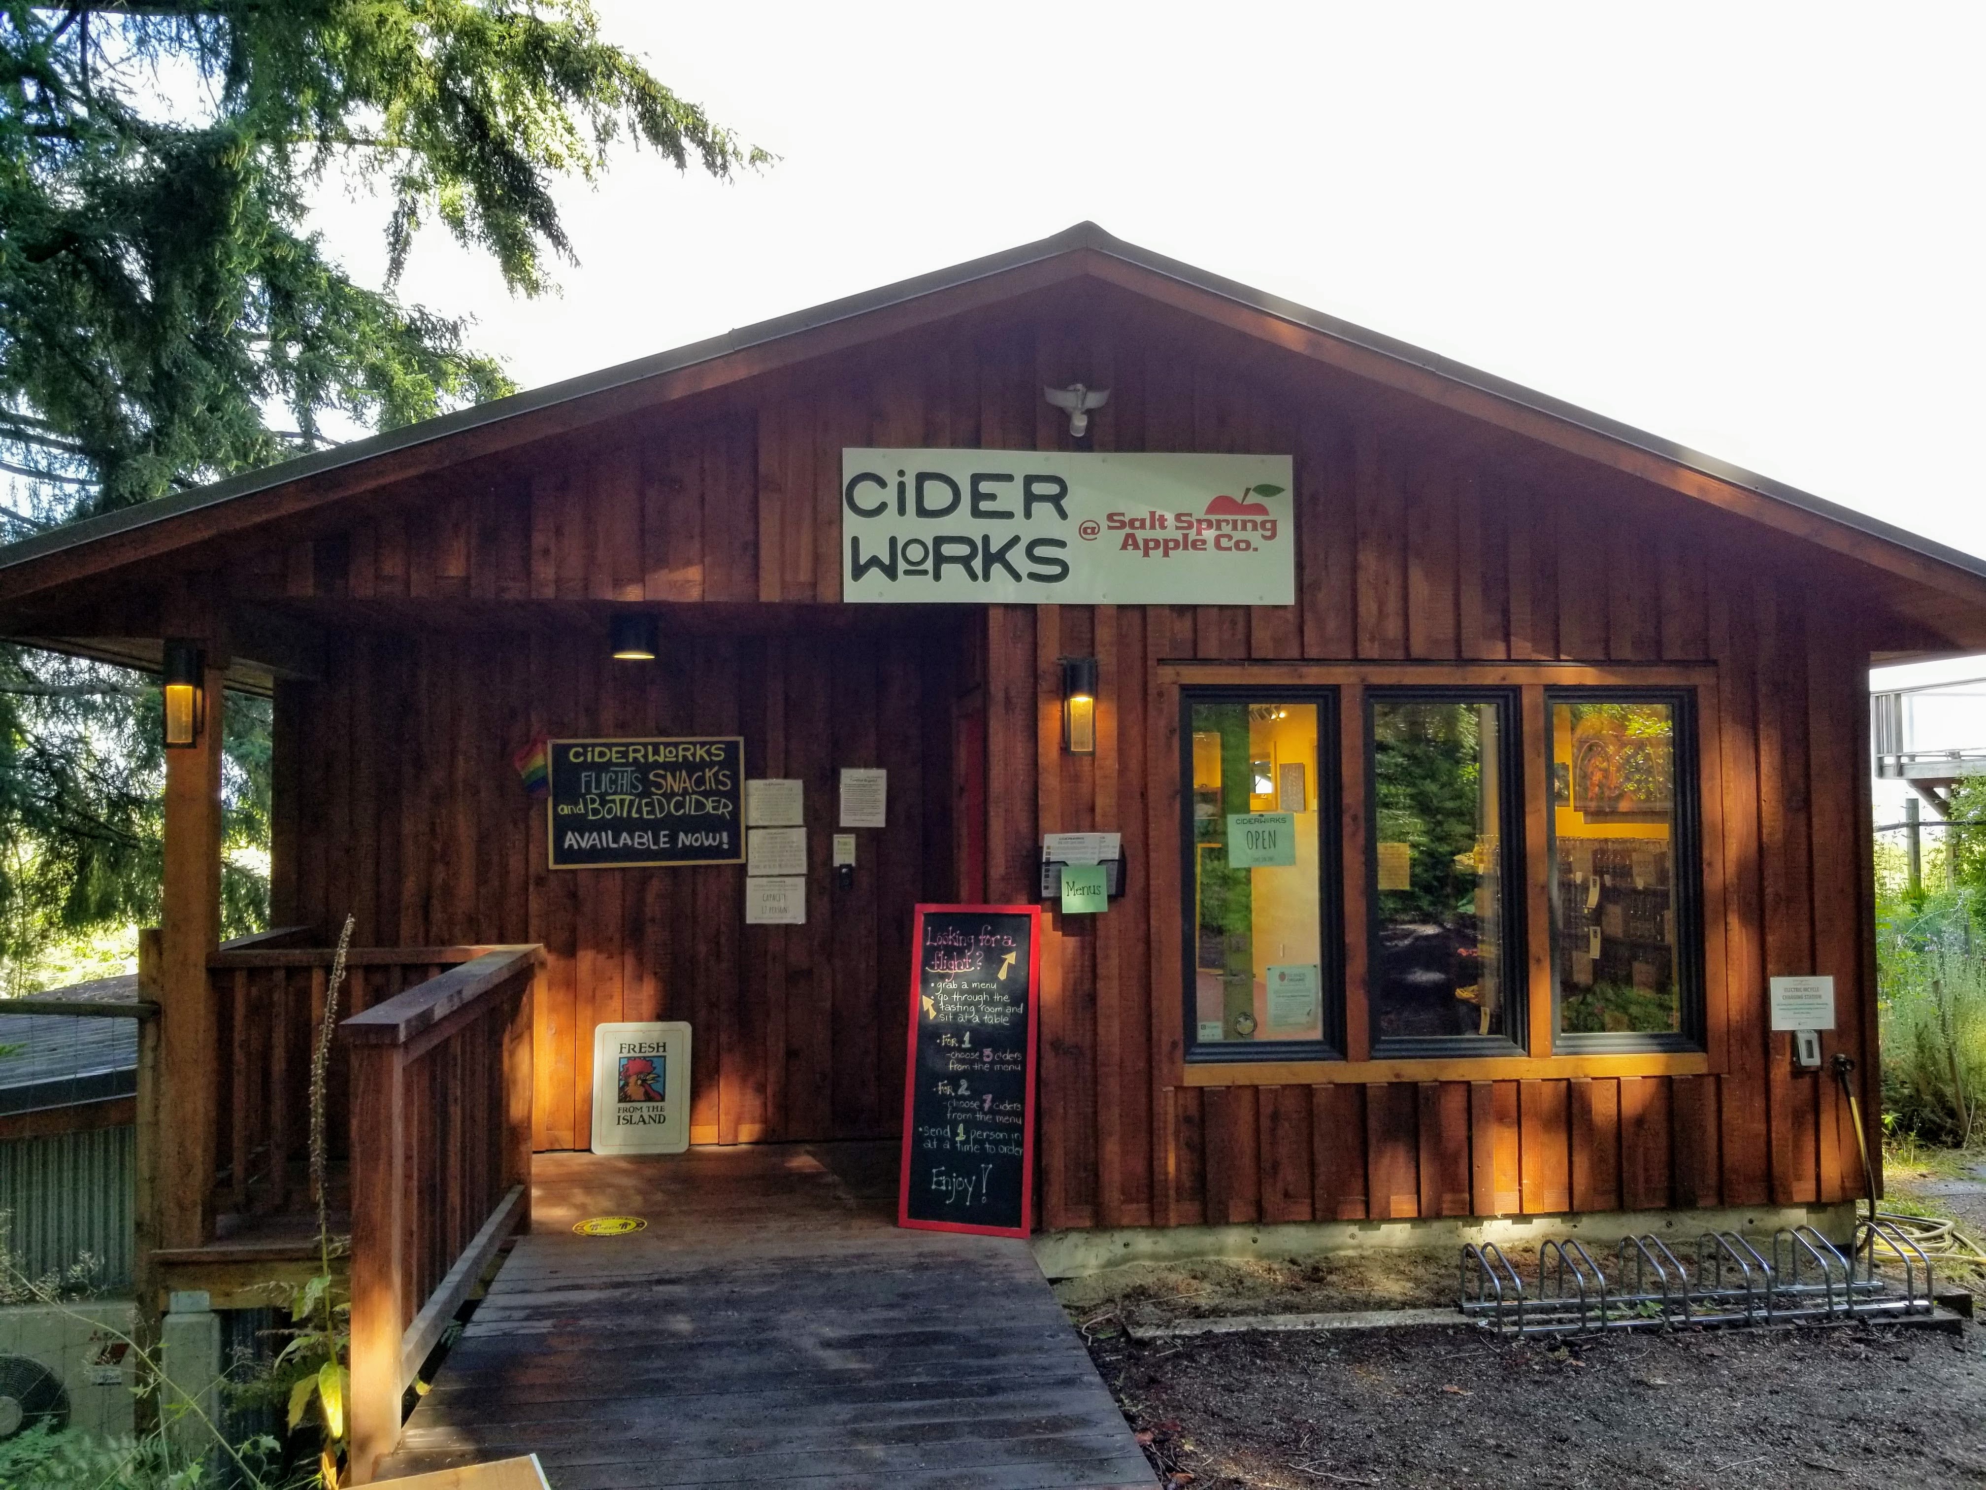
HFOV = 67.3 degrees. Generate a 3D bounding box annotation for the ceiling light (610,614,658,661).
[{"bbox_3d":[-1.530,-0.461,6.363,0.190,0.175,0.190,0,-3,-5],"label":"ceiling light"}]

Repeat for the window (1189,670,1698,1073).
[{"bbox_3d":[1.867,0.511,6.130,2.211,1.553,0.110,0,-3,-5],"label":"window"}]

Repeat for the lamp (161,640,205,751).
[{"bbox_3d":[-2.913,-0.185,5.370,0.118,0.380,0.125,0,-3,-5],"label":"lamp"}]

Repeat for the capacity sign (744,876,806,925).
[{"bbox_3d":[-1.029,0.740,7.090,0.279,0.216,0.010,0,-3,-5],"label":"capacity sign"}]

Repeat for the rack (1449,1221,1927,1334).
[{"bbox_3d":[2.516,1.905,5.356,1.610,0.270,0.330,0,-3,-5],"label":"rack"}]

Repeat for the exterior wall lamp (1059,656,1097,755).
[{"bbox_3d":[0.344,-0.150,5.899,0.118,0.380,0.125,0,-3,-5],"label":"exterior wall lamp"}]

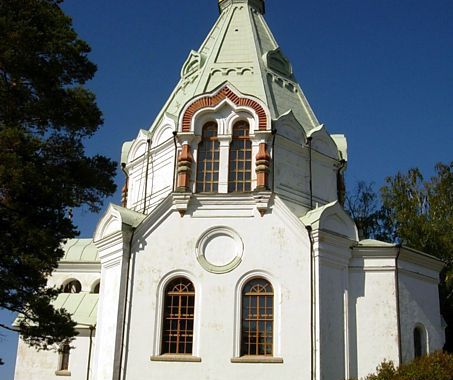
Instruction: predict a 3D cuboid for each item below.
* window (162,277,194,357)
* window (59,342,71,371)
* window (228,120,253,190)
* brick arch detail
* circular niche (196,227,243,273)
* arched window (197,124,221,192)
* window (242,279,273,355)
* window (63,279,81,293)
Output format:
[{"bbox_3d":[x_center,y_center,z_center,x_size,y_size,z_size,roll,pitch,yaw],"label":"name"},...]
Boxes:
[{"bbox_3d":[-1.852,4.823,25.580,1.293,2.967,0.300,-1,-19,7],"label":"window"},{"bbox_3d":[-6.577,6.746,26.960,0.485,1.146,0.300,-1,-19,7],"label":"window"},{"bbox_3d":[0.593,-1.414,27.627,0.942,3.205,0.300,-1,-19,7],"label":"window"},{"bbox_3d":[-0.089,-3.420,27.979,3.682,2.165,0.400,-1,-19,7],"label":"brick arch detail"},{"bbox_3d":[-0.250,2.353,26.119,1.888,1.898,0.250,-1,-19,7],"label":"circular niche"},{"bbox_3d":[-0.744,-1.389,27.790,0.954,3.156,0.300,-1,-19,7],"label":"arched window"},{"bbox_3d":[1.168,4.791,25.206,1.237,2.923,0.300,-1,-19,7],"label":"window"},{"bbox_3d":[-6.888,4.242,29.459,0.829,0.626,0.300,-1,-19,7],"label":"window"}]

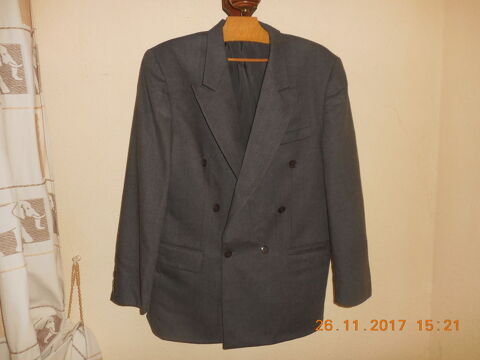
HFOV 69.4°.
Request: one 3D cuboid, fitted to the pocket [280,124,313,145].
[{"bbox_3d":[0.139,-0.112,0.850,0.080,0.045,0.015,-1,5,-8],"label":"pocket"}]

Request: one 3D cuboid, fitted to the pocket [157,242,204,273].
[{"bbox_3d":[-0.153,0.195,0.870,0.130,0.068,0.020,4,5,2],"label":"pocket"}]

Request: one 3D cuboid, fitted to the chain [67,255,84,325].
[{"bbox_3d":[-0.460,0.306,0.970,0.050,0.195,0.020,0,5,-3],"label":"chain"}]

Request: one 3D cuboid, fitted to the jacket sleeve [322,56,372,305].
[{"bbox_3d":[0.280,0.001,0.910,0.115,0.650,0.150,-4,5,-4],"label":"jacket sleeve"}]

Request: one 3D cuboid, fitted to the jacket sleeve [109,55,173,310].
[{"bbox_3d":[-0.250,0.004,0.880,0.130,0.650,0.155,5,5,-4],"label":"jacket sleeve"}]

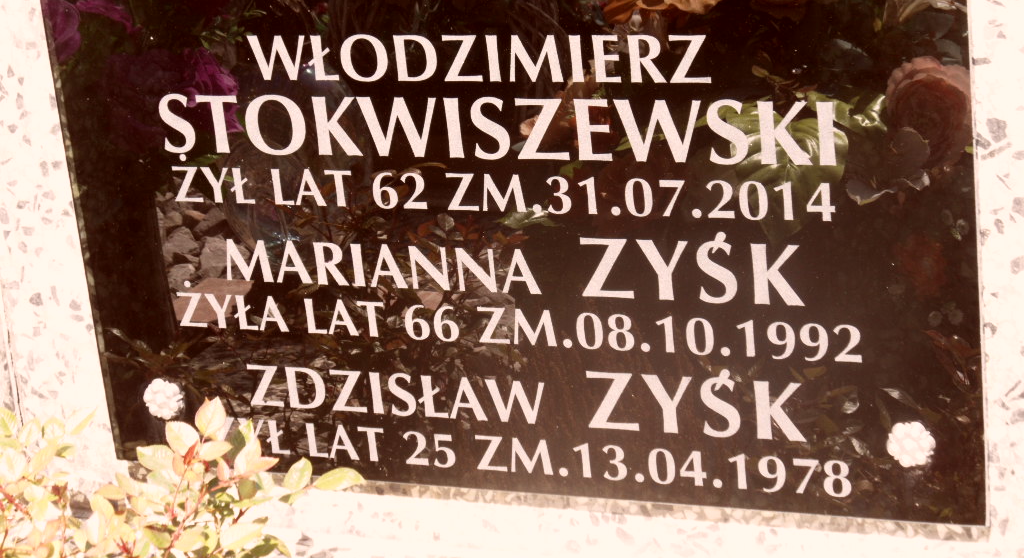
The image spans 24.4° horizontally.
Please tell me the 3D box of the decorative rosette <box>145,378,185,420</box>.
[{"bbox_3d":[-0.215,0.074,1.465,0.027,0.027,0.011,2,20,23],"label":"decorative rosette"}]

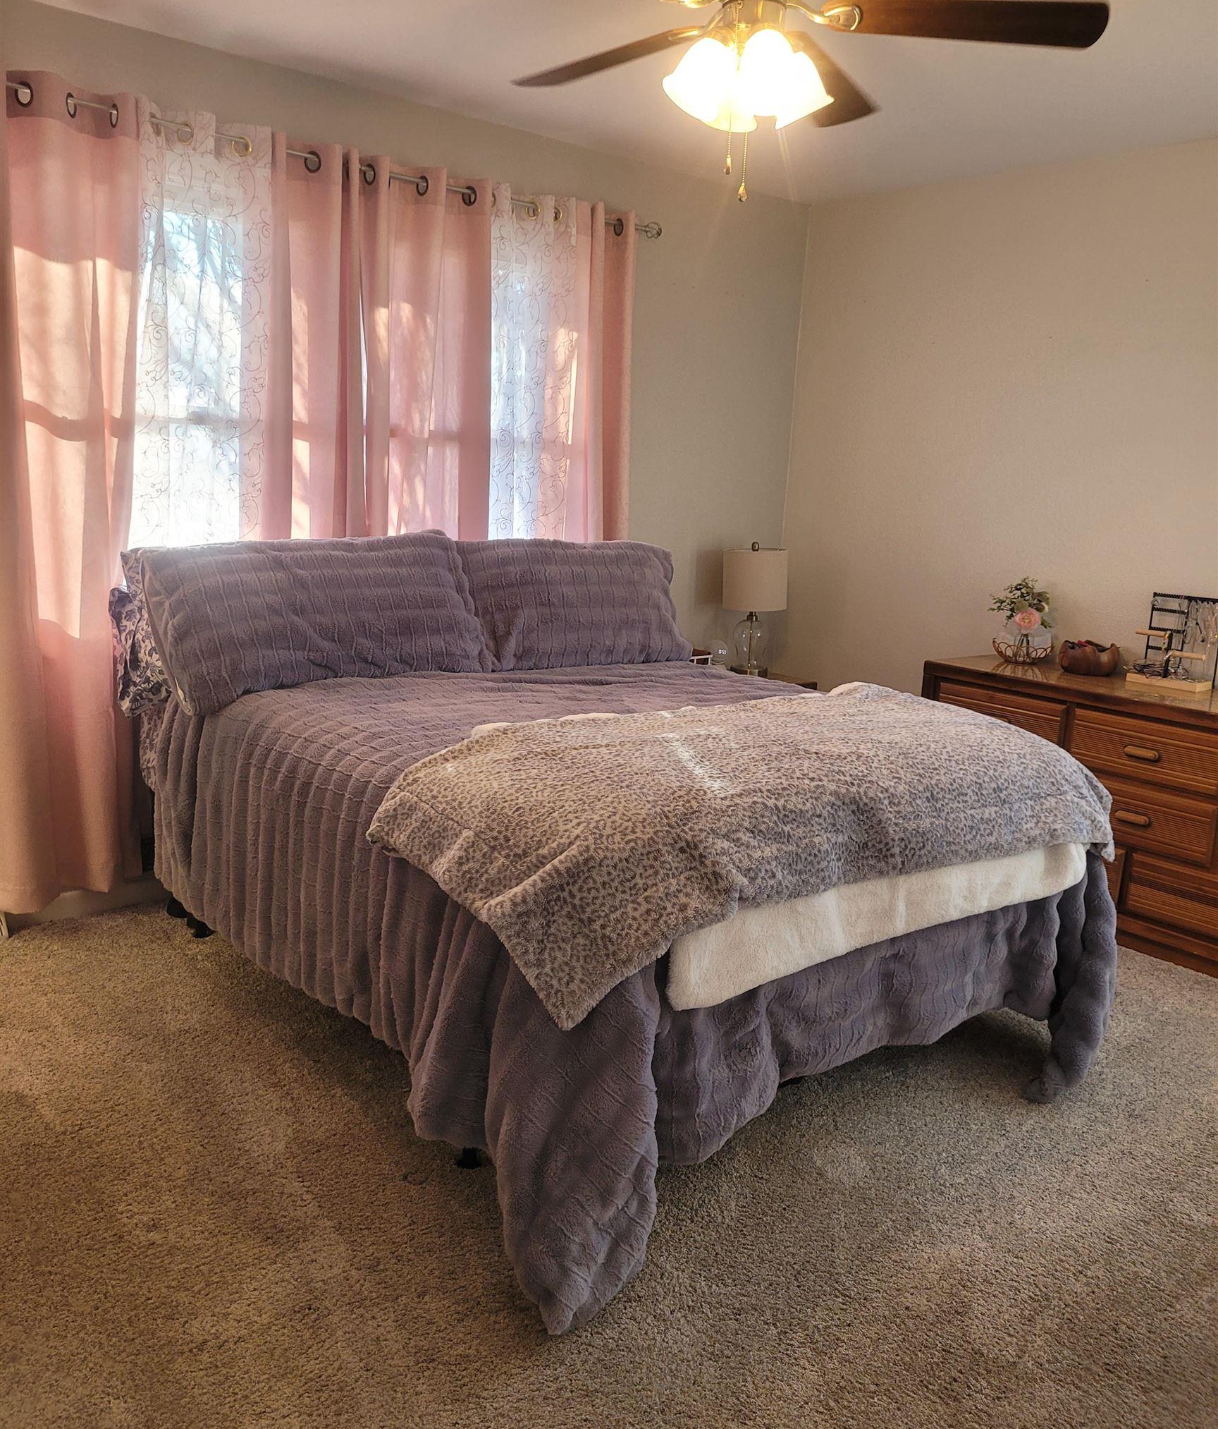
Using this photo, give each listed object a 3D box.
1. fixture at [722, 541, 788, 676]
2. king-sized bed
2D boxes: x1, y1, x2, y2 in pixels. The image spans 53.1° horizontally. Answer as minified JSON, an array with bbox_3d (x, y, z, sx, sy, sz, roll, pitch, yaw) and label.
[{"bbox_3d":[0.568,-0.406,4.861,0.259,0.555,0.259,3,12,-1],"label":"fixture"},{"bbox_3d":[-0.038,0.167,3.204,1.813,1.106,2.162,-7,15,-40],"label":"king-sized bed"}]

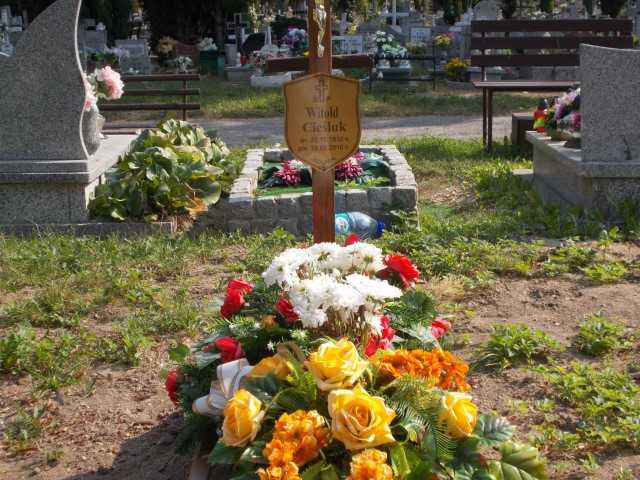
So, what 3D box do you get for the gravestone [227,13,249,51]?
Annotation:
[{"bbox_3d":[-1.031,-2.631,13.564,0.304,0.485,0.070,0,14,0],"label":"gravestone"}]

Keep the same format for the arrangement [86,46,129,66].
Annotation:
[{"bbox_3d":[-3.033,-2.619,15.303,0.560,0.280,0.350,-1,13,0],"label":"arrangement"}]

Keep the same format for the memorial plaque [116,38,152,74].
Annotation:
[{"bbox_3d":[-2.403,-2.332,13.740,0.461,0.494,0.140,0,14,0],"label":"memorial plaque"}]

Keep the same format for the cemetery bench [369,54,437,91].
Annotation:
[{"bbox_3d":[0.960,-1.922,12.399,0.775,0.407,0.280,0,14,0],"label":"cemetery bench"}]

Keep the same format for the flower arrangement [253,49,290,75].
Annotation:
[{"bbox_3d":[-0.612,-2.207,13.256,0.445,0.318,0.340,0,14,0],"label":"flower arrangement"}]

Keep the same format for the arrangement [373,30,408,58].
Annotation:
[{"bbox_3d":[0.868,-2.436,13.395,0.420,0.360,0.320,-1,13,0],"label":"arrangement"}]

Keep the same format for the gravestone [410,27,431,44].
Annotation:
[{"bbox_3d":[1.345,-2.747,14.350,0.270,0.210,0.030,-1,13,0],"label":"gravestone"}]

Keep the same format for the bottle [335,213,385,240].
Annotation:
[{"bbox_3d":[0.146,-0.055,4.903,0.310,0.145,0.145,-3,13,-16],"label":"bottle"}]

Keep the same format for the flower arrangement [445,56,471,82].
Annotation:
[{"bbox_3d":[1.739,-2.156,13.562,0.320,0.330,0.320,-1,13,0],"label":"flower arrangement"}]

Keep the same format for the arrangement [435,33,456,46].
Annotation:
[{"bbox_3d":[1.625,-2.596,13.882,0.285,0.178,0.240,0,14,0],"label":"arrangement"}]

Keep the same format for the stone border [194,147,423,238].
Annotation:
[{"bbox_3d":[0.012,-0.289,5.814,0.920,0.210,1.500,-1,13,0],"label":"stone border"}]

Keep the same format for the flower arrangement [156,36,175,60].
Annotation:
[{"bbox_3d":[-1.961,-2.443,13.610,0.228,0.275,0.220,0,14,0],"label":"flower arrangement"}]

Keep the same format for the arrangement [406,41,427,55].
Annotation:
[{"bbox_3d":[1.268,-2.523,14.094,0.255,0.195,0.220,-1,13,0],"label":"arrangement"}]

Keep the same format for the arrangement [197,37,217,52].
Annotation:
[{"bbox_3d":[-1.458,-2.534,13.897,0.285,0.204,0.240,0,14,0],"label":"arrangement"}]

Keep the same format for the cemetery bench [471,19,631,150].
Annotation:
[{"bbox_3d":[1.733,-1.156,7.913,1.207,0.915,0.460,-1,13,0],"label":"cemetery bench"}]

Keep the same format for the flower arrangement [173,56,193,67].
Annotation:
[{"bbox_3d":[-1.713,-2.211,13.358,0.249,0.148,0.220,0,14,0],"label":"flower arrangement"}]

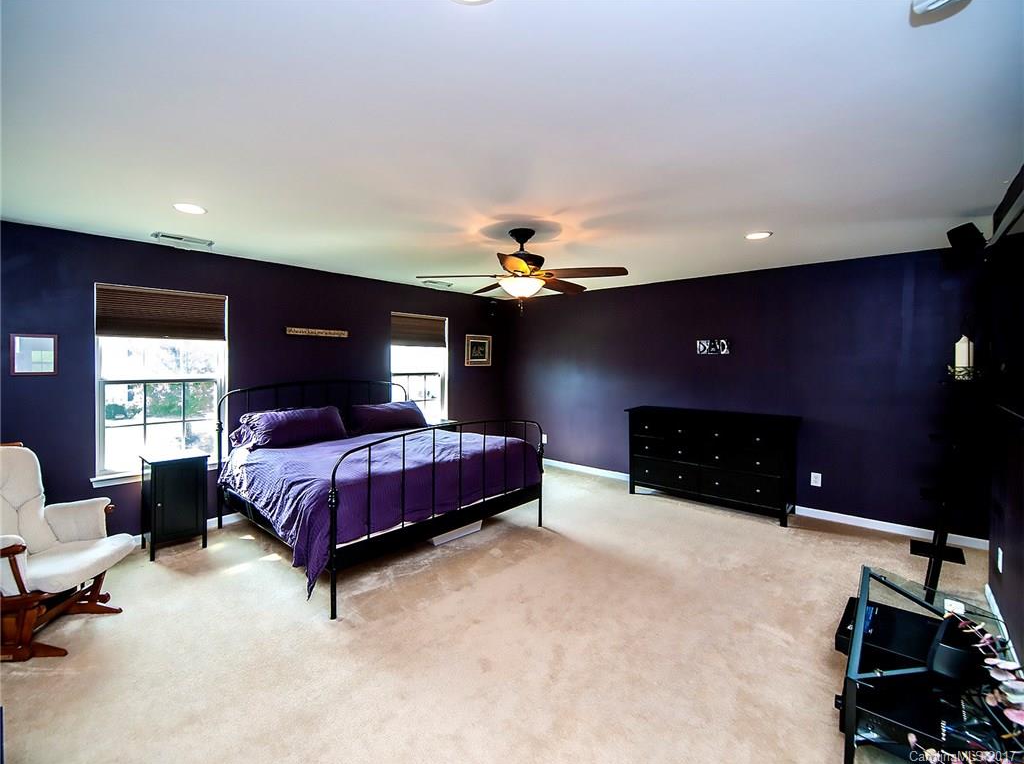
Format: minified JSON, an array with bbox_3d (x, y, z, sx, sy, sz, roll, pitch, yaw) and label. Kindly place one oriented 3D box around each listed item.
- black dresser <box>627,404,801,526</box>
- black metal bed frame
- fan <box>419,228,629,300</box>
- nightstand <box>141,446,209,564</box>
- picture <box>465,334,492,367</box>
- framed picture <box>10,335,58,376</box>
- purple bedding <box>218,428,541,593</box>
[{"bbox_3d":[2.065,0.813,4.389,1.609,0.966,0.490,2,3,40],"label":"black dresser"},{"bbox_3d":[-1.167,0.655,3.766,2.137,1.300,2.020,2,3,40],"label":"black metal bed frame"},{"bbox_3d":[0.070,-0.860,3.020,1.520,0.465,1.500,0,2,0],"label":"fan"},{"bbox_3d":[-2.664,0.953,3.265,0.364,0.728,0.375,2,3,40],"label":"nightstand"},{"bbox_3d":[-0.486,-0.459,6.169,0.030,0.450,0.520,2,3,41],"label":"picture"},{"bbox_3d":[-3.336,-0.186,2.895,0.030,0.285,0.230,2,3,41],"label":"framed picture"},{"bbox_3d":[-1.158,0.851,3.732,1.940,0.670,2.120,2,3,40],"label":"purple bedding"}]

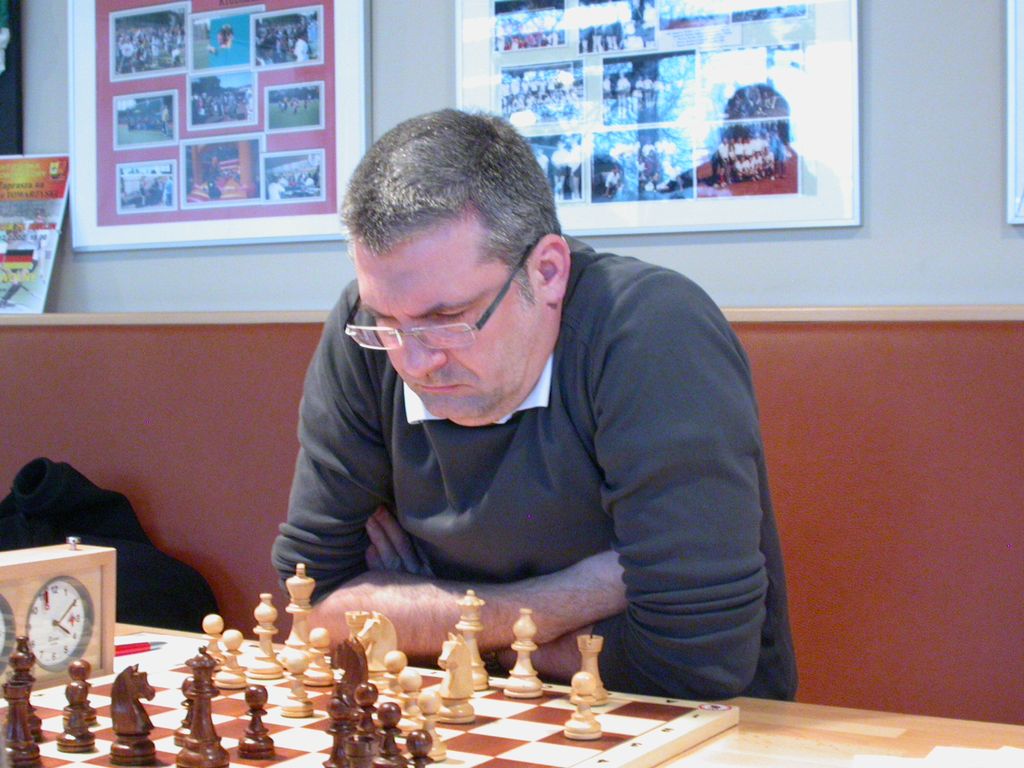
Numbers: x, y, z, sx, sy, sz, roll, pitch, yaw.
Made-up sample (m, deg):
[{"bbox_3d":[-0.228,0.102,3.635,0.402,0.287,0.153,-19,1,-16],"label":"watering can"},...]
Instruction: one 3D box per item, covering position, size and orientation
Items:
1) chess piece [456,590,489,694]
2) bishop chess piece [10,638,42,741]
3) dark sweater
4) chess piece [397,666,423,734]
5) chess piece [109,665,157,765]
[{"bbox_3d":[-0.035,0.220,1.355,0.033,0.083,0.033,1,0,-1],"label":"chess piece"},{"bbox_3d":[-0.348,0.215,1.111,0.030,0.071,0.030,1,0,29],"label":"bishop chess piece"},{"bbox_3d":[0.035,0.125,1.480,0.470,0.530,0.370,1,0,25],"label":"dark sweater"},{"bbox_3d":[-0.076,0.237,1.170,0.027,0.048,0.027,1,0,-4],"label":"chess piece"},{"bbox_3d":[-0.260,0.225,1.075,0.031,0.067,0.031,1,0,23],"label":"chess piece"}]

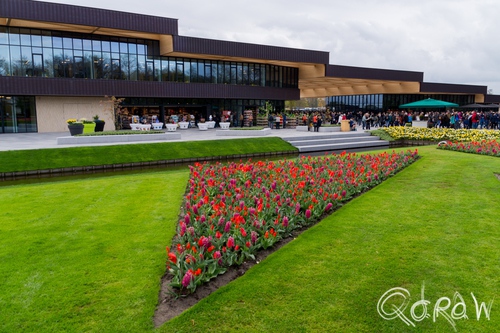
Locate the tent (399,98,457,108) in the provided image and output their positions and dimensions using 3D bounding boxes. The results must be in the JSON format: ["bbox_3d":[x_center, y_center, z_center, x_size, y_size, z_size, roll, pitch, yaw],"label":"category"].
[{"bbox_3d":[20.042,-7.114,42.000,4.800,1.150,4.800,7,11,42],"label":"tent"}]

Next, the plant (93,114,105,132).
[{"bbox_3d":[-14.529,-4.129,36.000,1.150,1.580,1.150,-4,9,-22],"label":"plant"}]

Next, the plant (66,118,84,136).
[{"bbox_3d":[-14.645,-3.294,31.500,1.400,1.420,1.350,-4,9,-25],"label":"plant"}]

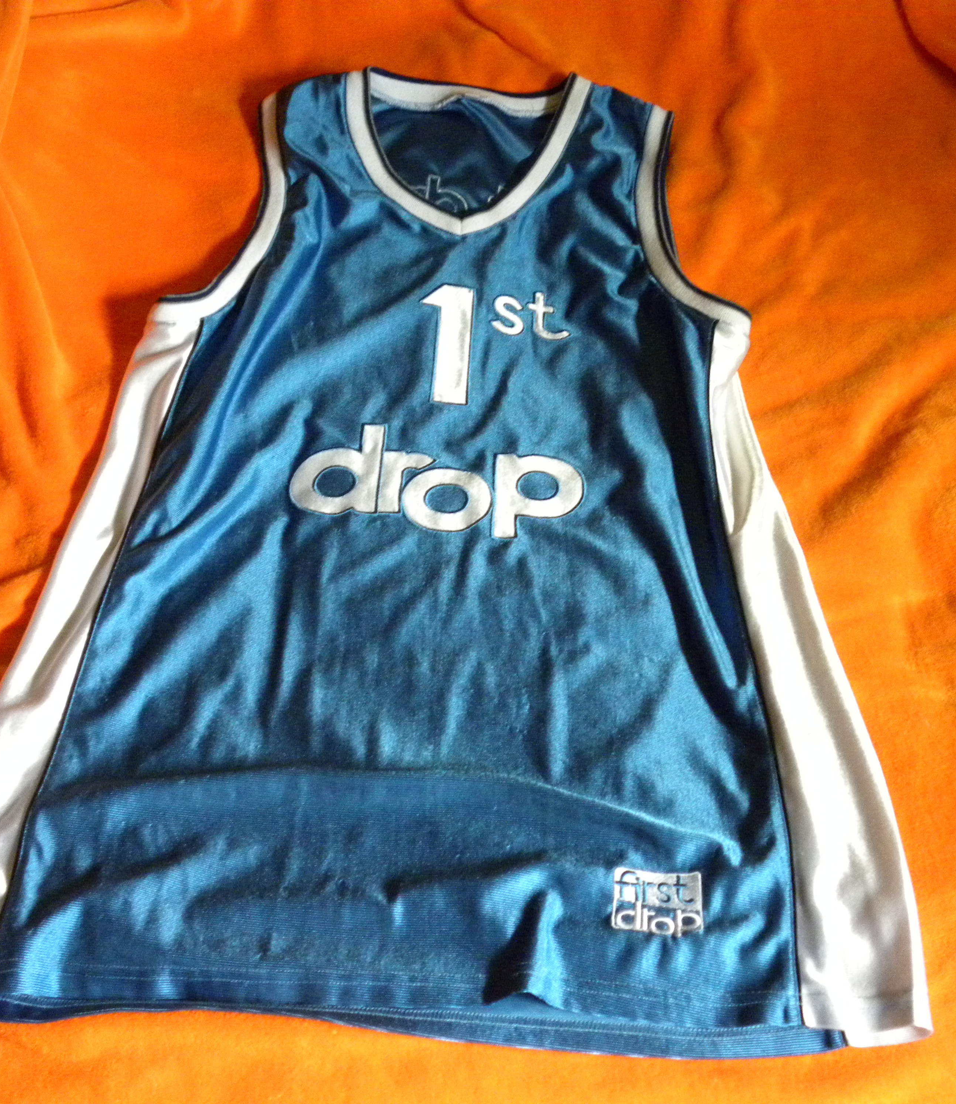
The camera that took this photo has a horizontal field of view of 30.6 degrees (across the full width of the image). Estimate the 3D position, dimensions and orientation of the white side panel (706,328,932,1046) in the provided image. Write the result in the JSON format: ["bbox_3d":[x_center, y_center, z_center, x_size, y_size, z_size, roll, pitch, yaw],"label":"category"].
[{"bbox_3d":[0.220,0.057,1.184,0.090,0.040,0.560,-2,57,-1],"label":"white side panel"}]

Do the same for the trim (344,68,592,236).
[{"bbox_3d":[-0.011,-0.330,1.436,0.211,0.040,0.190,2,57,1],"label":"trim"}]

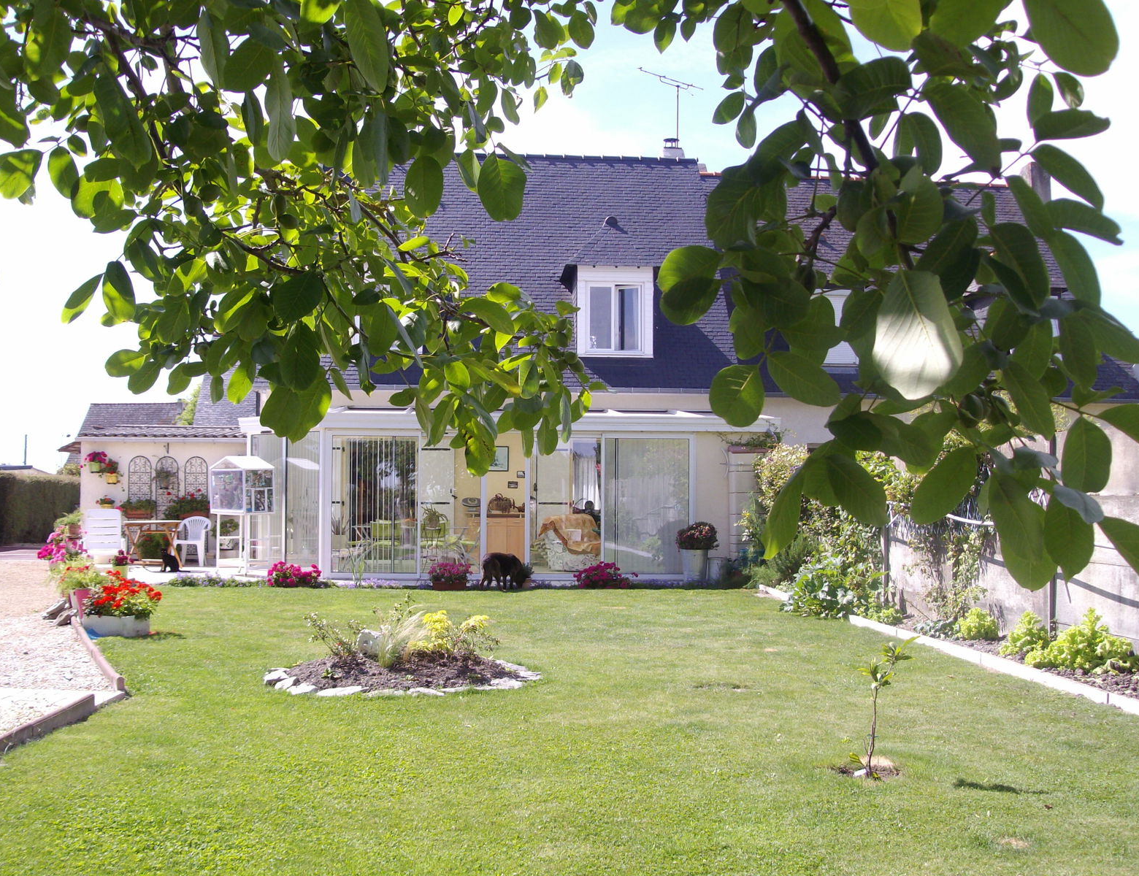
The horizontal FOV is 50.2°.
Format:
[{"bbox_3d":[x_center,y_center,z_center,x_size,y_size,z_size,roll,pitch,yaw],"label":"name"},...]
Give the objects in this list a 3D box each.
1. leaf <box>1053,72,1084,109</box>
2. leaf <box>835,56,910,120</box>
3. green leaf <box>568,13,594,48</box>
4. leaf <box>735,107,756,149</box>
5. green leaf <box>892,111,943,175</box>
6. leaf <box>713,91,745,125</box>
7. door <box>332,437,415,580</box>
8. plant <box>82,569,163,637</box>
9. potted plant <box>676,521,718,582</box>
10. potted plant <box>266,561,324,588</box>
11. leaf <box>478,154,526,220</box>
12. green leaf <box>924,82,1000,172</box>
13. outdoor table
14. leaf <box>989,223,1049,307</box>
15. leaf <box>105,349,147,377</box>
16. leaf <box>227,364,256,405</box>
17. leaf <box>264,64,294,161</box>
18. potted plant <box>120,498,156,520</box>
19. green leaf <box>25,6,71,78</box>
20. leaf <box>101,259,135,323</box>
[{"bbox_3d":[0.819,-0.572,2.000,0.040,0.074,0.030,-34,0,-5],"label":"leaf"},{"bbox_3d":[0.350,-0.404,1.402,0.093,0.061,0.040,-25,8,19],"label":"leaf"},{"bbox_3d":[0.028,-0.924,2.750,0.058,0.094,0.030,-13,0,5],"label":"green leaf"},{"bbox_3d":[0.348,-0.612,2.399,0.043,0.083,0.030,6,15,7],"label":"leaf"},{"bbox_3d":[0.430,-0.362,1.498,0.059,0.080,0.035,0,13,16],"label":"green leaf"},{"bbox_3d":[0.314,-0.650,2.393,0.086,0.050,0.030,-43,6,16],"label":"leaf"},{"bbox_3d":[-2.907,1.014,18.000,1.312,2.082,0.090,0,-3,-6],"label":"door"},{"bbox_3d":[-4.633,1.708,12.600,0.790,0.650,0.450,0,-2,-6],"label":"plant"},{"bbox_3d":[1.898,1.695,18.050,0.620,0.900,0.600,0,-3,-6],"label":"potted plant"},{"bbox_3d":[-4.007,2.000,17.750,0.800,0.390,0.450,0,-2,-3],"label":"potted plant"},{"bbox_3d":[-0.117,-0.434,2.100,0.082,0.126,0.035,-9,0,-1],"label":"leaf"},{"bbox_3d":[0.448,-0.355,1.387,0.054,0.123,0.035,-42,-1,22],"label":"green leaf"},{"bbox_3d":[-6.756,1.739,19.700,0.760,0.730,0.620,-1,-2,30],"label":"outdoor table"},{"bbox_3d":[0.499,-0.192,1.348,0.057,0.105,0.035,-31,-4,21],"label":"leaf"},{"bbox_3d":[-0.931,-0.157,2.550,0.092,0.056,0.035,-19,10,0],"label":"leaf"},{"bbox_3d":[-0.661,-0.109,2.450,0.050,0.096,0.035,25,0,-15],"label":"leaf"},{"bbox_3d":[-0.427,-0.480,1.788,0.046,0.148,0.035,1,15,-14],"label":"leaf"},{"bbox_3d":[-7.340,1.205,20.700,0.600,0.370,0.310,0,-2,-5],"label":"potted plant"},{"bbox_3d":[-0.816,-0.620,1.900,0.070,0.115,0.035,14,0,0],"label":"green leaf"},{"bbox_3d":[-0.761,-0.246,2.050,0.054,0.108,0.035,-9,9,-19],"label":"leaf"}]

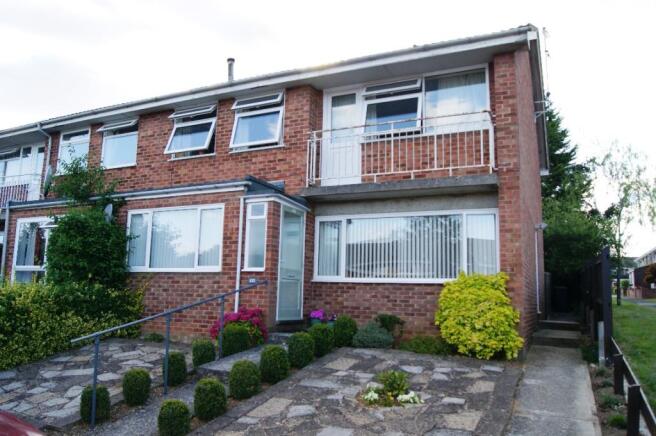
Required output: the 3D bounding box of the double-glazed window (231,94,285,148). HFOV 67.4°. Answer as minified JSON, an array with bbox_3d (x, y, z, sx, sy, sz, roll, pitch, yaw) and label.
[{"bbox_3d":[-1.405,-1.933,9.825,1.190,1.170,0.200,-3,-9,25],"label":"double-glazed window"}]

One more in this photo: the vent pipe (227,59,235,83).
[{"bbox_3d":[-2.077,-3.110,10.453,0.155,0.620,0.155,1,-9,0],"label":"vent pipe"}]

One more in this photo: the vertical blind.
[{"bbox_3d":[1.310,0.507,8.977,3.400,1.230,0.100,-3,-9,25],"label":"vertical blind"}]

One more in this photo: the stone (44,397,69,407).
[{"bbox_3d":[-3.021,2.072,5.480,0.220,0.040,0.200,-2,-2,25],"label":"stone"}]

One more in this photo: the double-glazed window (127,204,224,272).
[{"bbox_3d":[-2.841,0.400,9.068,2.240,1.200,0.100,-2,-9,24],"label":"double-glazed window"}]

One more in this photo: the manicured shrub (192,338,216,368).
[{"bbox_3d":[-1.829,1.997,7.331,0.360,0.420,0.360,1,-9,0],"label":"manicured shrub"}]

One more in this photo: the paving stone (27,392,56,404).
[{"bbox_3d":[-3.274,2.083,5.617,0.250,0.040,0.250,-2,-2,25],"label":"paving stone"}]

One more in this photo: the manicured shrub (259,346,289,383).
[{"bbox_3d":[-0.718,1.988,6.726,0.405,0.480,0.405,1,-8,0],"label":"manicured shrub"}]

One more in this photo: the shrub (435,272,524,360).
[{"bbox_3d":[2.305,1.491,7.521,1.250,1.300,1.150,-2,-9,25],"label":"shrub"}]

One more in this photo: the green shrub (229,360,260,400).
[{"bbox_3d":[-1.038,1.997,6.173,0.400,0.440,0.400,1,-9,0],"label":"green shrub"}]

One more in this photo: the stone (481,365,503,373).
[{"bbox_3d":[2.296,2.150,6.917,0.357,0.050,0.159,-2,-1,42],"label":"stone"}]

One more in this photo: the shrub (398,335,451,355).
[{"bbox_3d":[1.575,2.065,8.022,0.860,0.280,0.520,-3,-9,25],"label":"shrub"}]

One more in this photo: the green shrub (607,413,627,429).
[{"bbox_3d":[2.857,1.996,4.847,0.190,0.150,0.190,-3,-9,25],"label":"green shrub"}]

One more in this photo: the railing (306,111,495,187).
[{"bbox_3d":[1.232,-1.129,8.664,3.360,1.080,0.550,-2,-9,25],"label":"railing"}]

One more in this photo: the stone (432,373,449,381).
[{"bbox_3d":[1.580,2.240,6.990,0.230,0.040,0.270,0,-1,14],"label":"stone"}]

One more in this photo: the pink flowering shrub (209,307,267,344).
[{"bbox_3d":[-1.488,1.764,7.937,0.980,0.660,0.520,-3,-9,25],"label":"pink flowering shrub"}]

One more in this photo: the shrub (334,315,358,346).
[{"bbox_3d":[0.335,1.993,8.758,0.420,0.510,0.420,1,-9,0],"label":"shrub"}]

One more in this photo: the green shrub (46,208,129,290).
[{"bbox_3d":[-4.486,0.613,9.201,1.450,1.420,0.950,-2,-9,25],"label":"green shrub"}]

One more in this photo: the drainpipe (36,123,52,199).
[{"bbox_3d":[-7.263,-1.397,12.401,0.090,1.870,0.360,-3,-9,25],"label":"drainpipe"}]

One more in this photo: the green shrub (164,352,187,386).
[{"bbox_3d":[-1.947,1.946,6.322,0.292,0.414,0.292,-2,-9,24],"label":"green shrub"}]

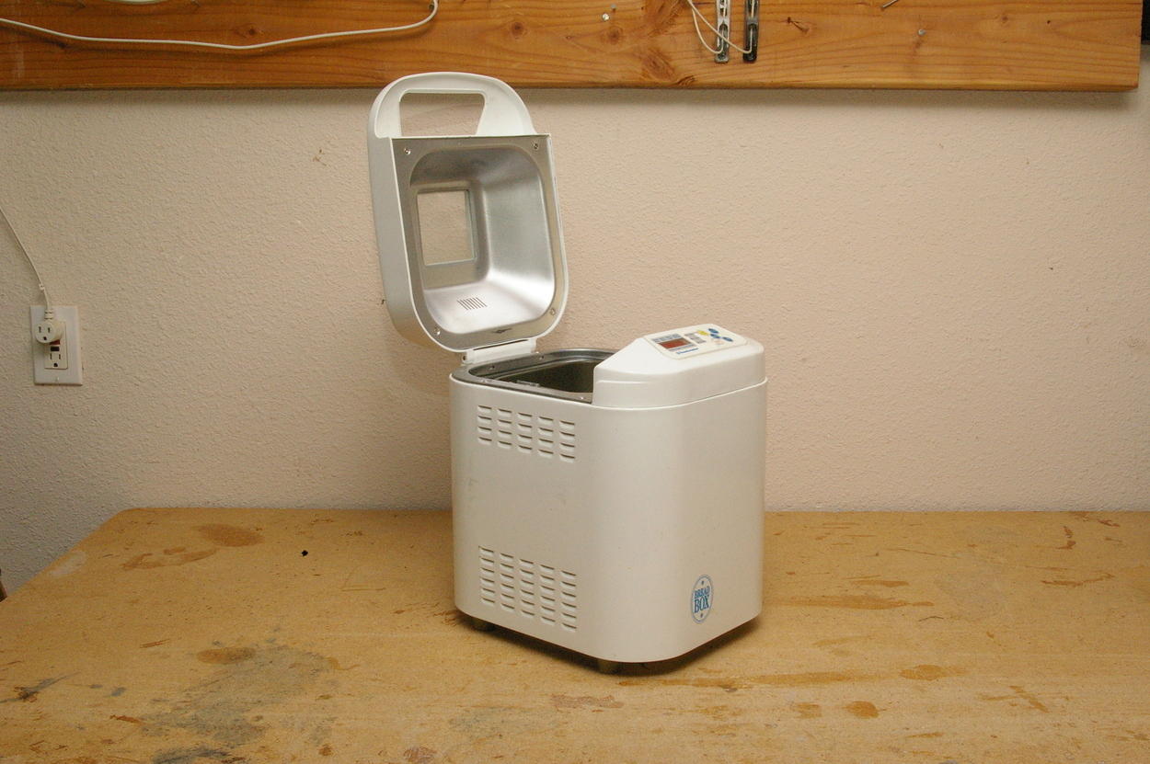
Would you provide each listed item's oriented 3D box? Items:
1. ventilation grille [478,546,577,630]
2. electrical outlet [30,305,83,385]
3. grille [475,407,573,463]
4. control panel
[{"bbox_3d":[-0.048,0.213,1.274,0.134,0.061,0.005,9,14,41],"label":"ventilation grille"},{"bbox_3d":[-0.750,-0.052,1.803,0.070,0.114,0.008,0,10,1],"label":"electrical outlet"},{"bbox_3d":[-0.049,0.052,1.245,0.134,0.039,0.005,9,14,41],"label":"grille"},{"bbox_3d":[0.120,-0.041,1.268,0.051,0.006,0.138,33,28,33],"label":"control panel"}]

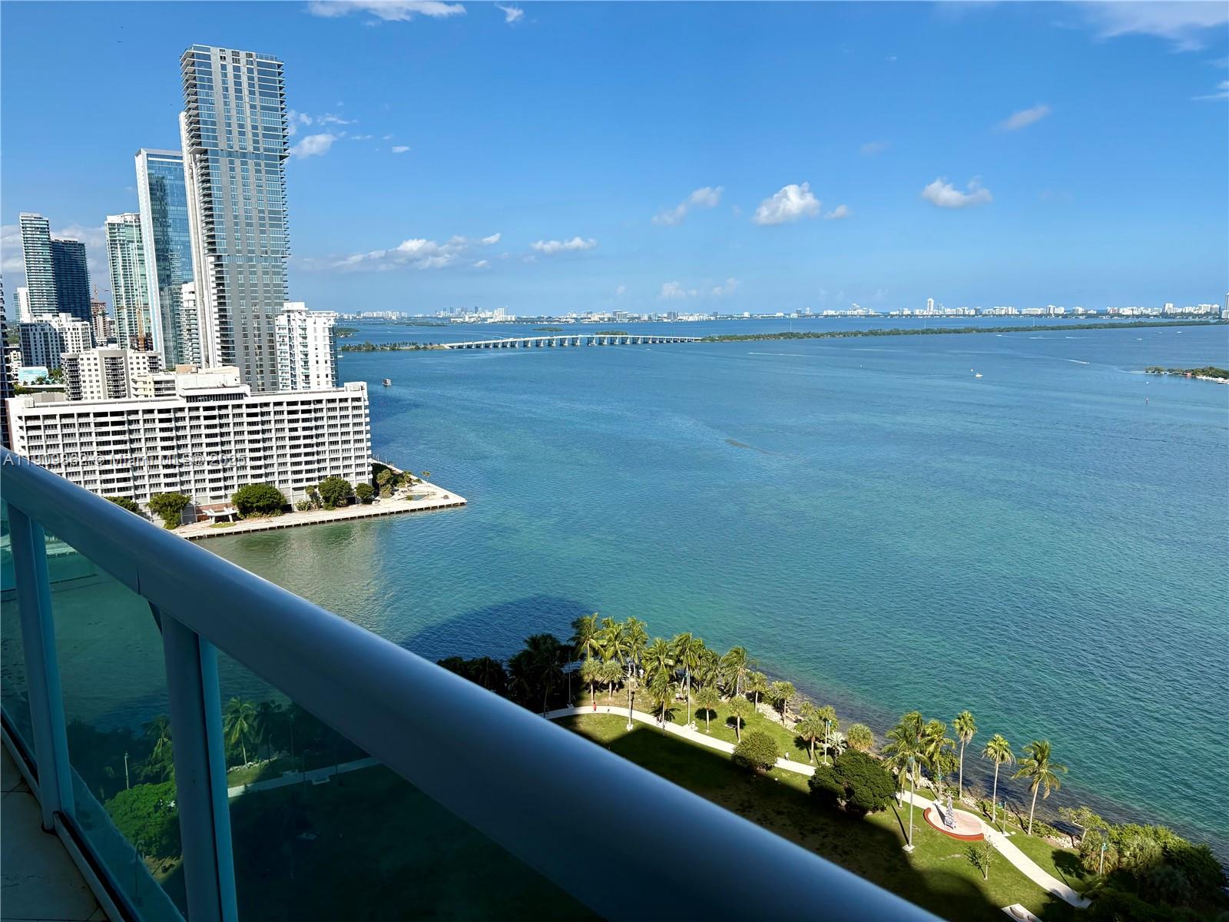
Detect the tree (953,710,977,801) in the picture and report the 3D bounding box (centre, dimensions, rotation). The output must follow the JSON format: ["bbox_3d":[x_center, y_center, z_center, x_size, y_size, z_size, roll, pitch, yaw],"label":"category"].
[{"bbox_3d":[49.227,41.539,130.090,3.370,12.990,3.370,3,10,22],"label":"tree"}]

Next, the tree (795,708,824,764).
[{"bbox_3d":[29.980,42.238,141.347,4.400,8.260,4.400,2,10,12],"label":"tree"}]

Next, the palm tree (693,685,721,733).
[{"bbox_3d":[15.441,41.537,154.513,4.651,8.060,4.651,0,9,0],"label":"palm tree"}]

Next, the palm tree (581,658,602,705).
[{"bbox_3d":[-3.942,38.864,163.272,4.070,8.330,4.070,-1,9,-2],"label":"palm tree"}]

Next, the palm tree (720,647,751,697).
[{"bbox_3d":[21.911,38.480,166.847,6.050,9.100,6.050,-1,9,0],"label":"palm tree"}]

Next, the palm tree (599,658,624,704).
[{"bbox_3d":[-0.530,39.699,167.676,4.352,7.700,4.352,0,9,0],"label":"palm tree"}]

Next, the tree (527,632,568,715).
[{"bbox_3d":[-11.302,36.703,156.545,6.810,14.900,6.810,-1,9,-4],"label":"tree"}]

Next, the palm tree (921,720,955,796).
[{"bbox_3d":[46.092,42.891,131.971,5.050,11.270,5.050,-1,9,0],"label":"palm tree"}]

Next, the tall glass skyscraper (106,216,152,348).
[{"bbox_3d":[-521.971,-178.212,1010.982,46.000,174.603,28.000,-6,11,-30],"label":"tall glass skyscraper"}]

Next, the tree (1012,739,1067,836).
[{"bbox_3d":[56.438,43.678,123.113,7.268,13.300,7.268,0,9,0],"label":"tree"}]

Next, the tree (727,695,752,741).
[{"bbox_3d":[20.314,42.147,149.620,4.150,7.540,4.150,-1,9,0],"label":"tree"}]

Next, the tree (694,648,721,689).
[{"bbox_3d":[17.101,38.769,168.927,4.910,8.860,4.910,0,9,0],"label":"tree"}]

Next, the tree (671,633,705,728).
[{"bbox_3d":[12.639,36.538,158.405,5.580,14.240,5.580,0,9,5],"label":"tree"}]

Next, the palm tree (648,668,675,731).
[{"bbox_3d":[7.975,40.091,151.975,4.850,11.080,4.850,-1,9,0],"label":"palm tree"}]

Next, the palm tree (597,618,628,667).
[{"bbox_3d":[-0.089,35.994,175.888,6.180,11.490,6.180,-1,9,0],"label":"palm tree"}]

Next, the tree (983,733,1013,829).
[{"bbox_3d":[51.710,43.388,125.093,4.520,12.430,4.520,-1,9,0],"label":"tree"}]

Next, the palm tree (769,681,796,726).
[{"bbox_3d":[28.665,41.248,156.456,4.141,7.800,4.141,0,9,0],"label":"palm tree"}]

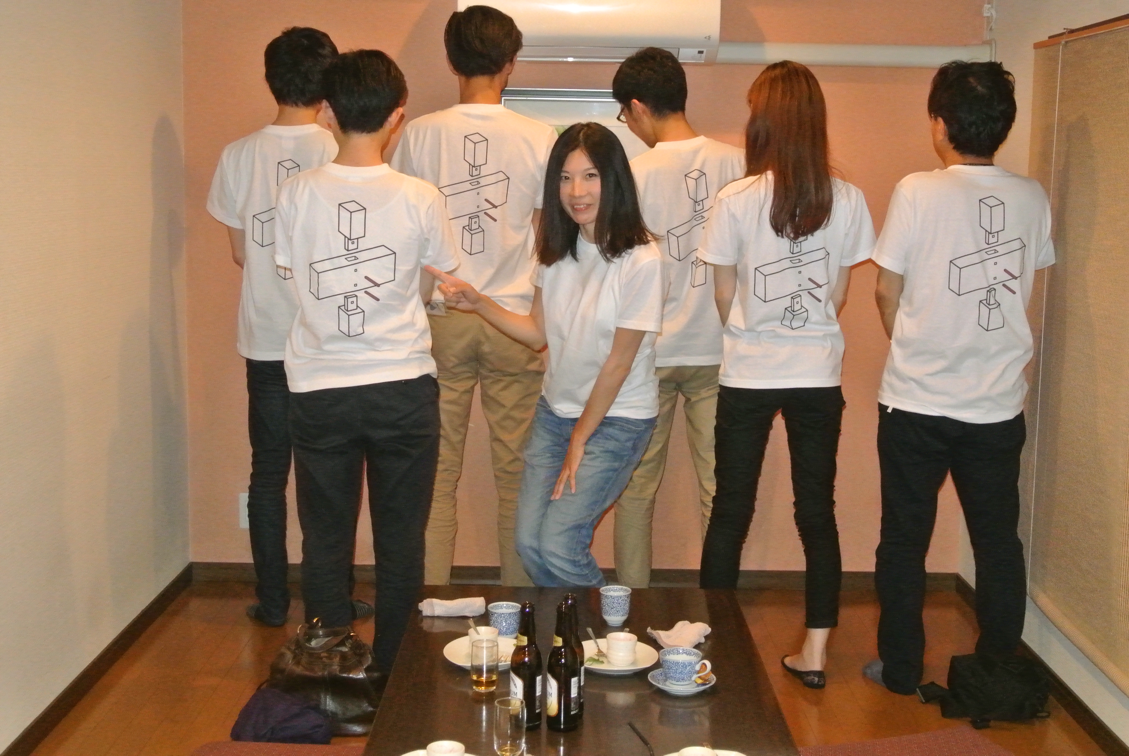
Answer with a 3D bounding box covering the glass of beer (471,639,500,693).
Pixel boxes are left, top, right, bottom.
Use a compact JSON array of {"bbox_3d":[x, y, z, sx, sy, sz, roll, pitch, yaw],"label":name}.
[{"bbox_3d":[-0.155,0.561,2.997,0.053,0.091,0.053,1,7,0],"label":"glass of beer"}]

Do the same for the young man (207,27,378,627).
[{"bbox_3d":[-0.803,-0.152,4.583,0.510,1.750,0.360,2,8,6],"label":"young man"}]

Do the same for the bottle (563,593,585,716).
[{"bbox_3d":[0.012,0.514,2.850,0.059,0.229,0.059,1,7,0],"label":"bottle"}]

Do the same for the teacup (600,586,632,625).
[{"bbox_3d":[0.116,0.513,3.447,0.071,0.079,0.071,1,7,0],"label":"teacup"}]

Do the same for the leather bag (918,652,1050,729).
[{"bbox_3d":[1.069,0.786,3.967,0.310,0.125,0.210,1,7,0],"label":"leather bag"}]

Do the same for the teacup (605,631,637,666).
[{"bbox_3d":[0.118,0.561,3.182,0.065,0.058,0.065,1,7,0],"label":"teacup"}]

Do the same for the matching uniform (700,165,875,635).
[{"bbox_3d":[0.589,0.069,4.060,0.460,1.210,0.310,0,7,-6],"label":"matching uniform"}]

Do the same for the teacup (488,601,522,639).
[{"bbox_3d":[-0.129,0.529,3.347,0.073,0.067,0.073,1,7,0],"label":"teacup"}]

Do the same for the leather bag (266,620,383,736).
[{"bbox_3d":[-0.580,0.714,3.756,0.300,0.255,0.200,1,7,0],"label":"leather bag"}]

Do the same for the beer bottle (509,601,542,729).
[{"bbox_3d":[-0.069,0.527,2.833,0.059,0.229,0.059,1,7,0],"label":"beer bottle"}]

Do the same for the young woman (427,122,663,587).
[{"bbox_3d":[-0.032,0.122,3.778,0.550,1.460,0.530,4,8,26],"label":"young woman"}]

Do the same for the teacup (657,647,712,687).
[{"bbox_3d":[0.242,0.577,3.061,0.102,0.058,0.084,1,7,0],"label":"teacup"}]

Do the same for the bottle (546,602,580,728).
[{"bbox_3d":[0.000,0.521,2.793,0.059,0.229,0.059,-1,8,-15],"label":"bottle"}]

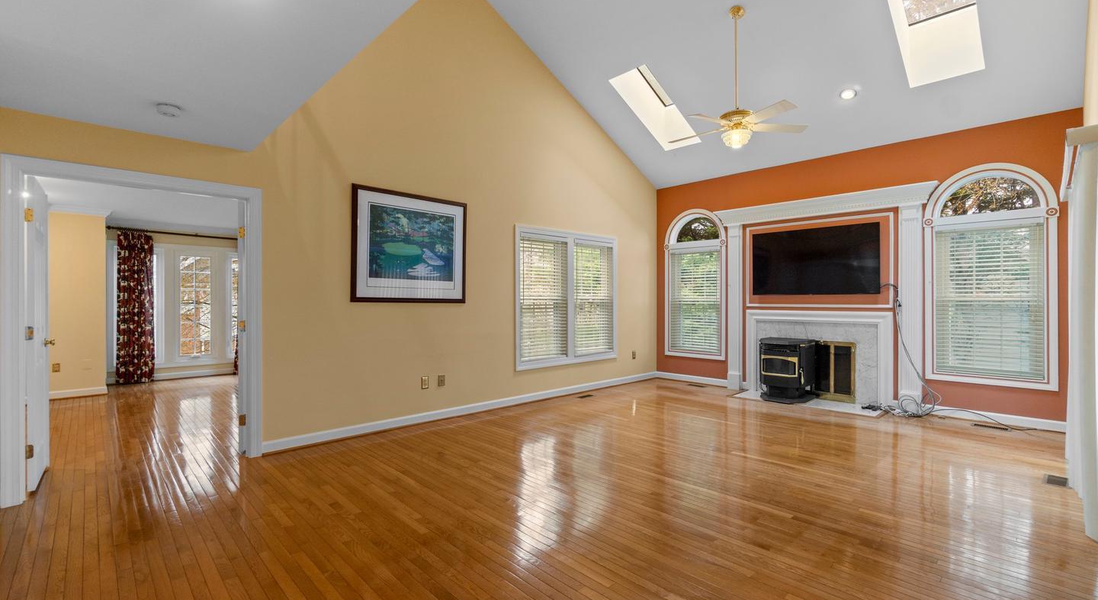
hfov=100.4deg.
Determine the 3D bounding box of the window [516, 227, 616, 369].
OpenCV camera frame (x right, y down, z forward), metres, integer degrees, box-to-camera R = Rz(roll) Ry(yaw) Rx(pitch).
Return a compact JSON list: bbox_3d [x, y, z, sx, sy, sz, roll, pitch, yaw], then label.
[{"bbox_3d":[0.270,-0.027,6.156,1.861,1.765,0.100,0,0,-42],"label":"window"}]

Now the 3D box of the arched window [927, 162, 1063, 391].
[{"bbox_3d":[4.547,-0.263,4.750,0.981,2.259,0.100,0,0,44],"label":"arched window"}]

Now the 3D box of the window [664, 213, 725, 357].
[{"bbox_3d":[2.228,-0.249,6.965,0.963,2.235,0.100,0,0,44],"label":"window"}]

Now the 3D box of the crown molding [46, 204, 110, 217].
[{"bbox_3d":[-6.050,-1.138,5.898,0.595,0.090,0.080,0,0,-42],"label":"crown molding"}]

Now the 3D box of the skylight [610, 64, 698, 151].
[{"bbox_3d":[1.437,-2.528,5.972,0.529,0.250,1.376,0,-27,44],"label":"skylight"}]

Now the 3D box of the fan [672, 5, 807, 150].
[{"bbox_3d":[1.816,-2.157,4.430,1.270,1.390,1.270,0,0,44],"label":"fan"}]

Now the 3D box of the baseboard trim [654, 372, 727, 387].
[{"bbox_3d":[2.161,1.214,6.987,1.150,0.105,0.020,0,0,44],"label":"baseboard trim"}]

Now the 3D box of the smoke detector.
[{"bbox_3d":[-2.320,-1.155,2.793,0.140,0.050,0.140,0,0,-42],"label":"smoke detector"}]

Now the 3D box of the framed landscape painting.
[{"bbox_3d":[-1.363,-0.512,4.602,1.215,1.084,0.040,0,0,-42],"label":"framed landscape painting"}]

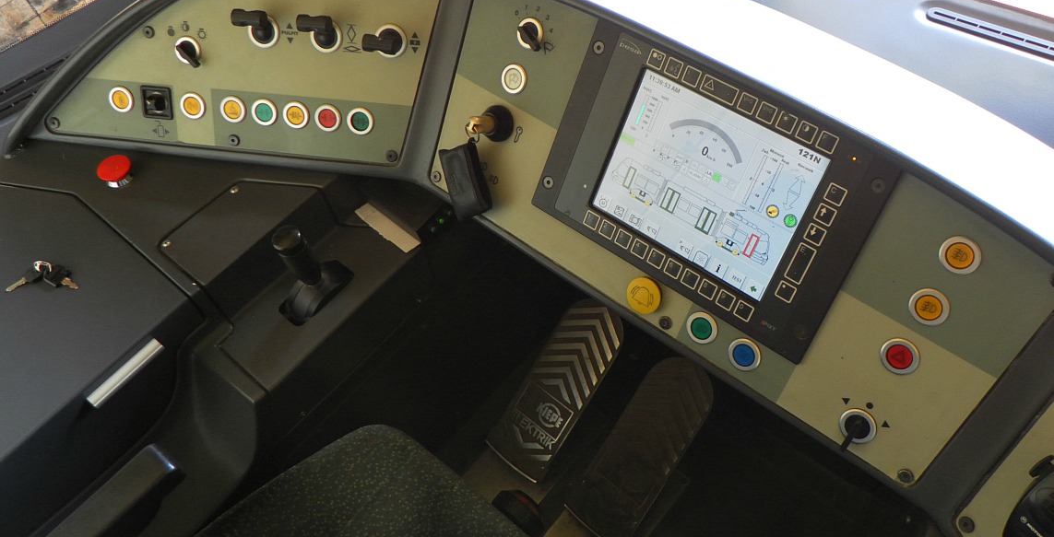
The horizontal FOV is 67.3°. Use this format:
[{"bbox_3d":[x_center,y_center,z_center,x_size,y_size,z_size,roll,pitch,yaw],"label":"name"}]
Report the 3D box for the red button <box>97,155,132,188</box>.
[{"bbox_3d":[-0.534,-0.124,1.026,0.042,0.029,0.042,-3,54,5],"label":"red button"}]

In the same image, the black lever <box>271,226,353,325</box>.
[{"bbox_3d":[-0.270,-0.004,0.947,0.042,0.119,0.097,33,64,26],"label":"black lever"}]

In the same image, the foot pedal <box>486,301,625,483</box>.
[{"bbox_3d":[0.060,0.199,1.336,0.117,0.035,0.304,33,89,26],"label":"foot pedal"}]

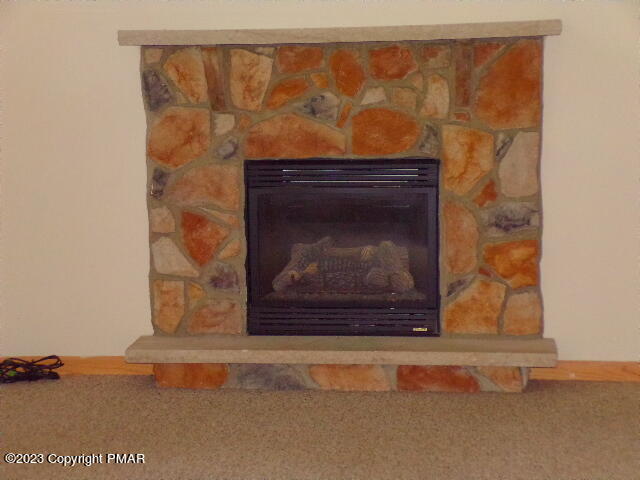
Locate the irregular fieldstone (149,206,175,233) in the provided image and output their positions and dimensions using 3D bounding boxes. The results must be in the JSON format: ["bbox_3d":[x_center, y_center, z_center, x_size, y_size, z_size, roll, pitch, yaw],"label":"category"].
[{"bbox_3d":[-0.719,-0.099,6.309,0.113,0.120,0.060,0,8,8],"label":"irregular fieldstone"}]

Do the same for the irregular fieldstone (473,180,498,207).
[{"bbox_3d":[0.738,-0.210,6.098,0.115,0.116,0.055,0,8,8],"label":"irregular fieldstone"}]

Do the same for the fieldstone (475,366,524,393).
[{"bbox_3d":[0.792,0.604,6.003,0.208,0.116,0.070,0,8,8],"label":"fieldstone"}]

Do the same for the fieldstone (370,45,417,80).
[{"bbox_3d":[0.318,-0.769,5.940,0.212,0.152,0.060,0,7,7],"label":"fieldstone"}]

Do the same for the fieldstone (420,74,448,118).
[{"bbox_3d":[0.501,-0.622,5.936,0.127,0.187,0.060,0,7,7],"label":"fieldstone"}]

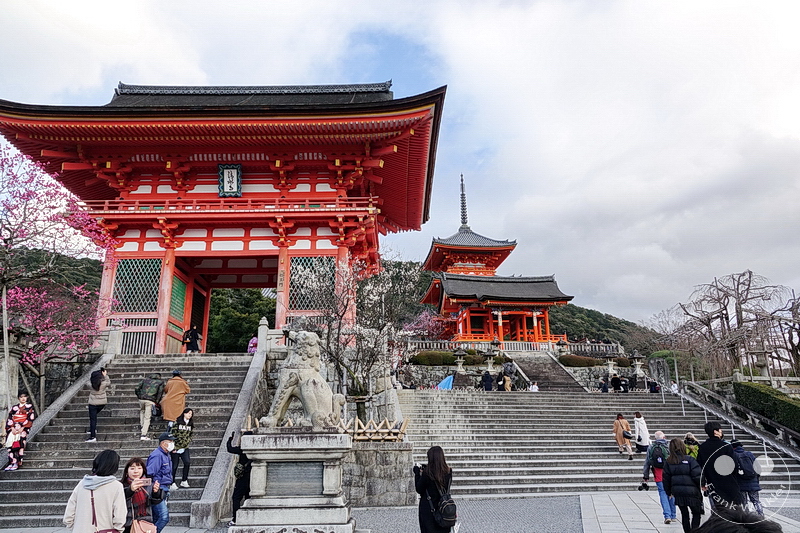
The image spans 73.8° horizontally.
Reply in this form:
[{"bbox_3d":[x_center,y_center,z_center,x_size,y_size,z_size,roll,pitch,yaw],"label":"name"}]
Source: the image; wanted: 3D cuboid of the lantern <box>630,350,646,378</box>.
[{"bbox_3d":[16.388,6.710,36.638,1.050,1.870,1.050,2,-17,-10],"label":"lantern"}]

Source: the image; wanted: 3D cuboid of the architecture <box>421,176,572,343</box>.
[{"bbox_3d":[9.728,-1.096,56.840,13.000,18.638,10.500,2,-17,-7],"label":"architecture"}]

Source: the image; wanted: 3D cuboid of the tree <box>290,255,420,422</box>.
[{"bbox_3d":[-1.271,2.191,15.224,3.900,5.150,3.600,-1,-17,0],"label":"tree"}]

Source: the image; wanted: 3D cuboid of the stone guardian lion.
[{"bbox_3d":[-1.706,2.020,9.525,1.500,1.750,0.700,0,-17,-2],"label":"stone guardian lion"}]

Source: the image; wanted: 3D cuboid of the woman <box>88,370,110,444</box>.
[{"bbox_3d":[-7.184,3.302,12.710,0.480,1.676,0.480,-6,-18,17],"label":"woman"}]

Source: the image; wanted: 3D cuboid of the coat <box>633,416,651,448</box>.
[{"bbox_3d":[8.757,5.984,19.294,0.600,1.070,0.420,1,-17,-7],"label":"coat"}]

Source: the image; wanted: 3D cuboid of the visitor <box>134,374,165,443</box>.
[{"bbox_3d":[-6.011,3.338,12.748,0.620,1.564,0.520,-4,-18,11],"label":"visitor"}]

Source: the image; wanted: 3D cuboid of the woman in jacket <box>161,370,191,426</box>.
[{"bbox_3d":[-5.454,3.333,12.957,0.580,1.568,0.480,-2,-17,5],"label":"woman in jacket"}]

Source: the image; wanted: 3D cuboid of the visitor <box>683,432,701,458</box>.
[{"bbox_3d":[6.741,4.666,12.356,0.480,1.561,0.360,1,-17,-4],"label":"visitor"}]

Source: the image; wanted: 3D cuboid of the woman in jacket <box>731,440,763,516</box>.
[{"bbox_3d":[5.862,3.756,8.995,0.560,1.560,0.450,-6,-18,16],"label":"woman in jacket"}]

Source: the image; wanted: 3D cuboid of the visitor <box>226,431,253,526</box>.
[{"bbox_3d":[-3.040,4.091,10.357,0.620,1.710,0.500,2,-17,-11],"label":"visitor"}]

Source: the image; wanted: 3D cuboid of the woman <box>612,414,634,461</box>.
[{"bbox_3d":[7.699,5.856,18.371,0.580,1.525,0.480,3,-18,-11],"label":"woman"}]

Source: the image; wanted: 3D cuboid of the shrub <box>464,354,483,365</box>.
[{"bbox_3d":[5.884,7.464,42.687,1.450,0.755,1.200,0,-17,0],"label":"shrub"}]

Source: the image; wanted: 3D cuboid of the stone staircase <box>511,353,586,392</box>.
[{"bbox_3d":[9.688,7.174,35.555,3.500,3.500,5.900,2,-17,-10],"label":"stone staircase"}]

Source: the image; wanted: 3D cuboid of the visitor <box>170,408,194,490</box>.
[{"bbox_3d":[-4.578,3.824,11.222,0.500,1.580,0.400,5,-18,-19],"label":"visitor"}]

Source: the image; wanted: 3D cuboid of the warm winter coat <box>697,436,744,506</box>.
[{"bbox_3d":[4.938,3.143,8.241,0.660,0.980,0.420,-7,-18,19],"label":"warm winter coat"}]

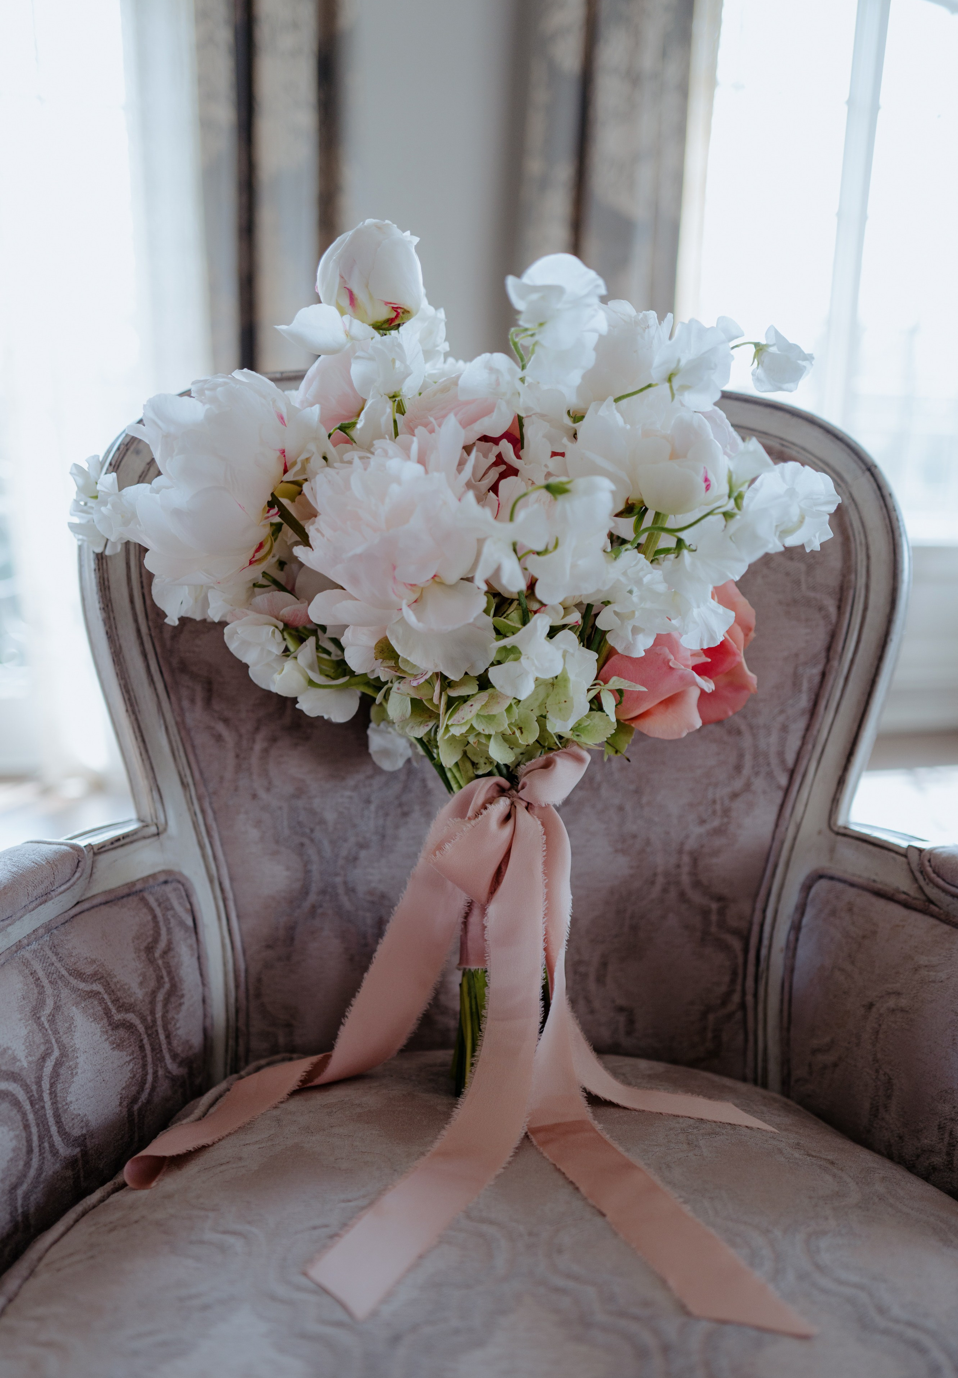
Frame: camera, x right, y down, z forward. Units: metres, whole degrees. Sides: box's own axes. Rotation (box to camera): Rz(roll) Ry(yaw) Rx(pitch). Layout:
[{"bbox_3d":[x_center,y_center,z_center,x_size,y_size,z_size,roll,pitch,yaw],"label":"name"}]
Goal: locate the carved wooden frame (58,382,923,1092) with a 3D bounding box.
[{"bbox_3d":[0.011,0.041,0.818,0.635,0.550,0.130,1,4,-2],"label":"carved wooden frame"}]

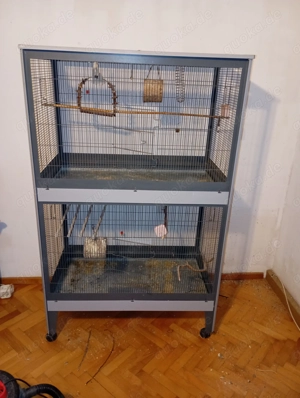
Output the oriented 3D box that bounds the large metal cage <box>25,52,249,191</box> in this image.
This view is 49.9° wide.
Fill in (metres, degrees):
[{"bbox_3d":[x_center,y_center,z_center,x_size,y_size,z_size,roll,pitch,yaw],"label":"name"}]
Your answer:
[{"bbox_3d":[-0.073,-0.423,1.719,0.955,0.610,0.540,1,22,-3],"label":"large metal cage"}]

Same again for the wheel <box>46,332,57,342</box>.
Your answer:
[{"bbox_3d":[-0.570,0.803,1.870,0.048,0.053,0.053,1,22,-3],"label":"wheel"}]

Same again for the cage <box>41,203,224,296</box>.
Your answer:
[{"bbox_3d":[-0.099,0.189,1.959,0.950,0.580,0.540,1,22,-3],"label":"cage"}]

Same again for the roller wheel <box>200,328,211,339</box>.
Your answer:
[{"bbox_3d":[0.335,0.812,1.945,0.048,0.053,0.053,1,22,-3],"label":"roller wheel"}]

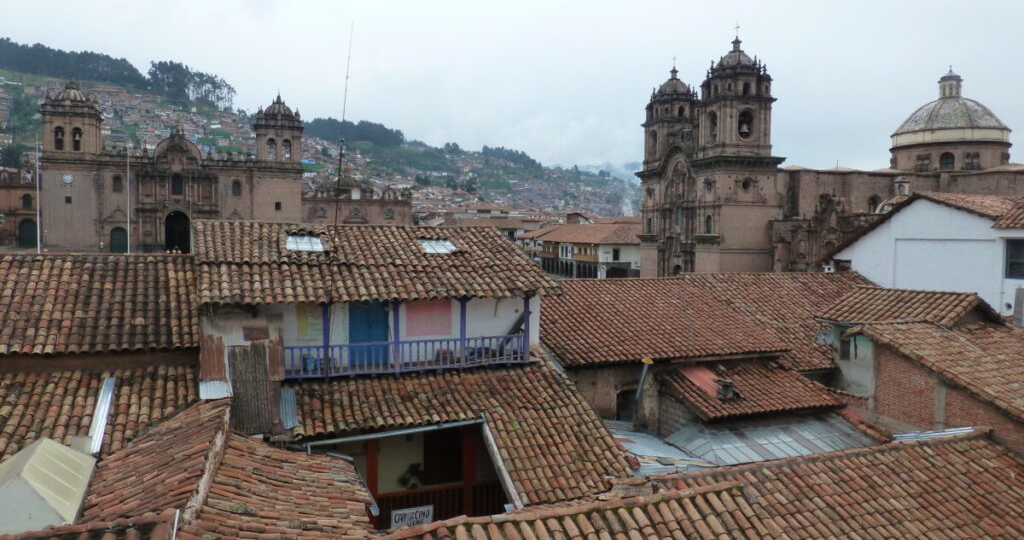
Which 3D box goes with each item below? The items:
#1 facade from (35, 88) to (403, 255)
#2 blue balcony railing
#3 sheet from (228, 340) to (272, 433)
[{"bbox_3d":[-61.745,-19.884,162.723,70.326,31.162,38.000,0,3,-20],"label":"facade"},{"bbox_3d":[-2.923,2.352,20.402,7.094,0.826,0.950,-1,3,-24],"label":"blue balcony railing"},{"bbox_3d":[-6.510,2.939,17.647,0.956,2.298,0.100,-1,3,-24],"label":"sheet"}]

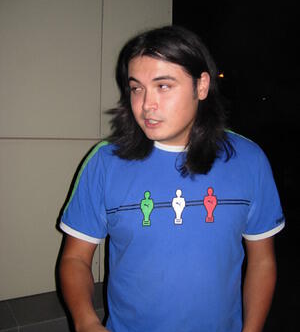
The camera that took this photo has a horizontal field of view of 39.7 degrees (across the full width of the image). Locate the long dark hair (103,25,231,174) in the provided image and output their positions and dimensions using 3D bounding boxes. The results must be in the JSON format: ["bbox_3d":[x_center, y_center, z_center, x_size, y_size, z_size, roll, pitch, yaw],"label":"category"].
[{"bbox_3d":[0.048,-0.158,1.000,0.270,0.345,0.250,1,2,28],"label":"long dark hair"}]

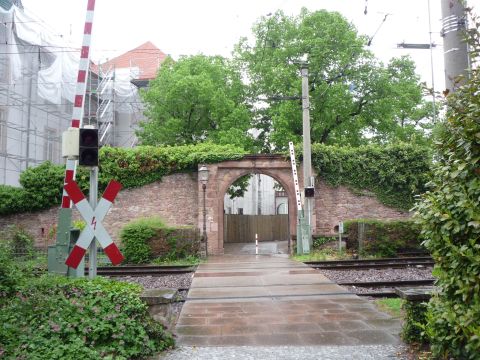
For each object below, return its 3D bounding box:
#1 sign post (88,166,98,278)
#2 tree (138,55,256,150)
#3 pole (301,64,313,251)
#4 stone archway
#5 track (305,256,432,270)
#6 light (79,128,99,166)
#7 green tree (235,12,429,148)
[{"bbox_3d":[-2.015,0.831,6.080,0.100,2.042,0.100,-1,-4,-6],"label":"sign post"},{"bbox_3d":[-2.141,-1.715,22.846,5.700,9.716,5.500,-1,-4,0],"label":"tree"},{"bbox_3d":[2.241,-0.781,15.135,0.270,6.596,0.270,-1,-4,0],"label":"pole"},{"bbox_3d":[0.460,0.862,15.673,3.750,3.459,0.900,-1,-4,-2],"label":"stone archway"},{"bbox_3d":[3.578,2.362,12.346,3.700,0.170,1.250,-1,-4,-2],"label":"track"},{"bbox_3d":[-2.051,-0.439,6.080,0.260,0.510,0.250,-1,-4,-7],"label":"light"},{"bbox_3d":[4.579,-2.928,22.422,9.300,11.834,8.500,-1,-4,0],"label":"green tree"}]

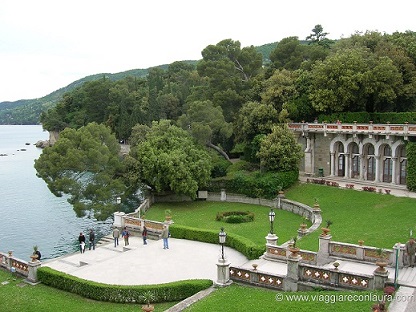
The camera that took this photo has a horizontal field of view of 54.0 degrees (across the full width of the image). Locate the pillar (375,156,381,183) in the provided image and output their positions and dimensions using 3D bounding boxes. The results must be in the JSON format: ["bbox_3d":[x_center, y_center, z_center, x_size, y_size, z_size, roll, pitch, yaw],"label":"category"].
[{"bbox_3d":[20.603,1.589,49.803,0.530,3.311,0.530,-3,6,-33],"label":"pillar"}]

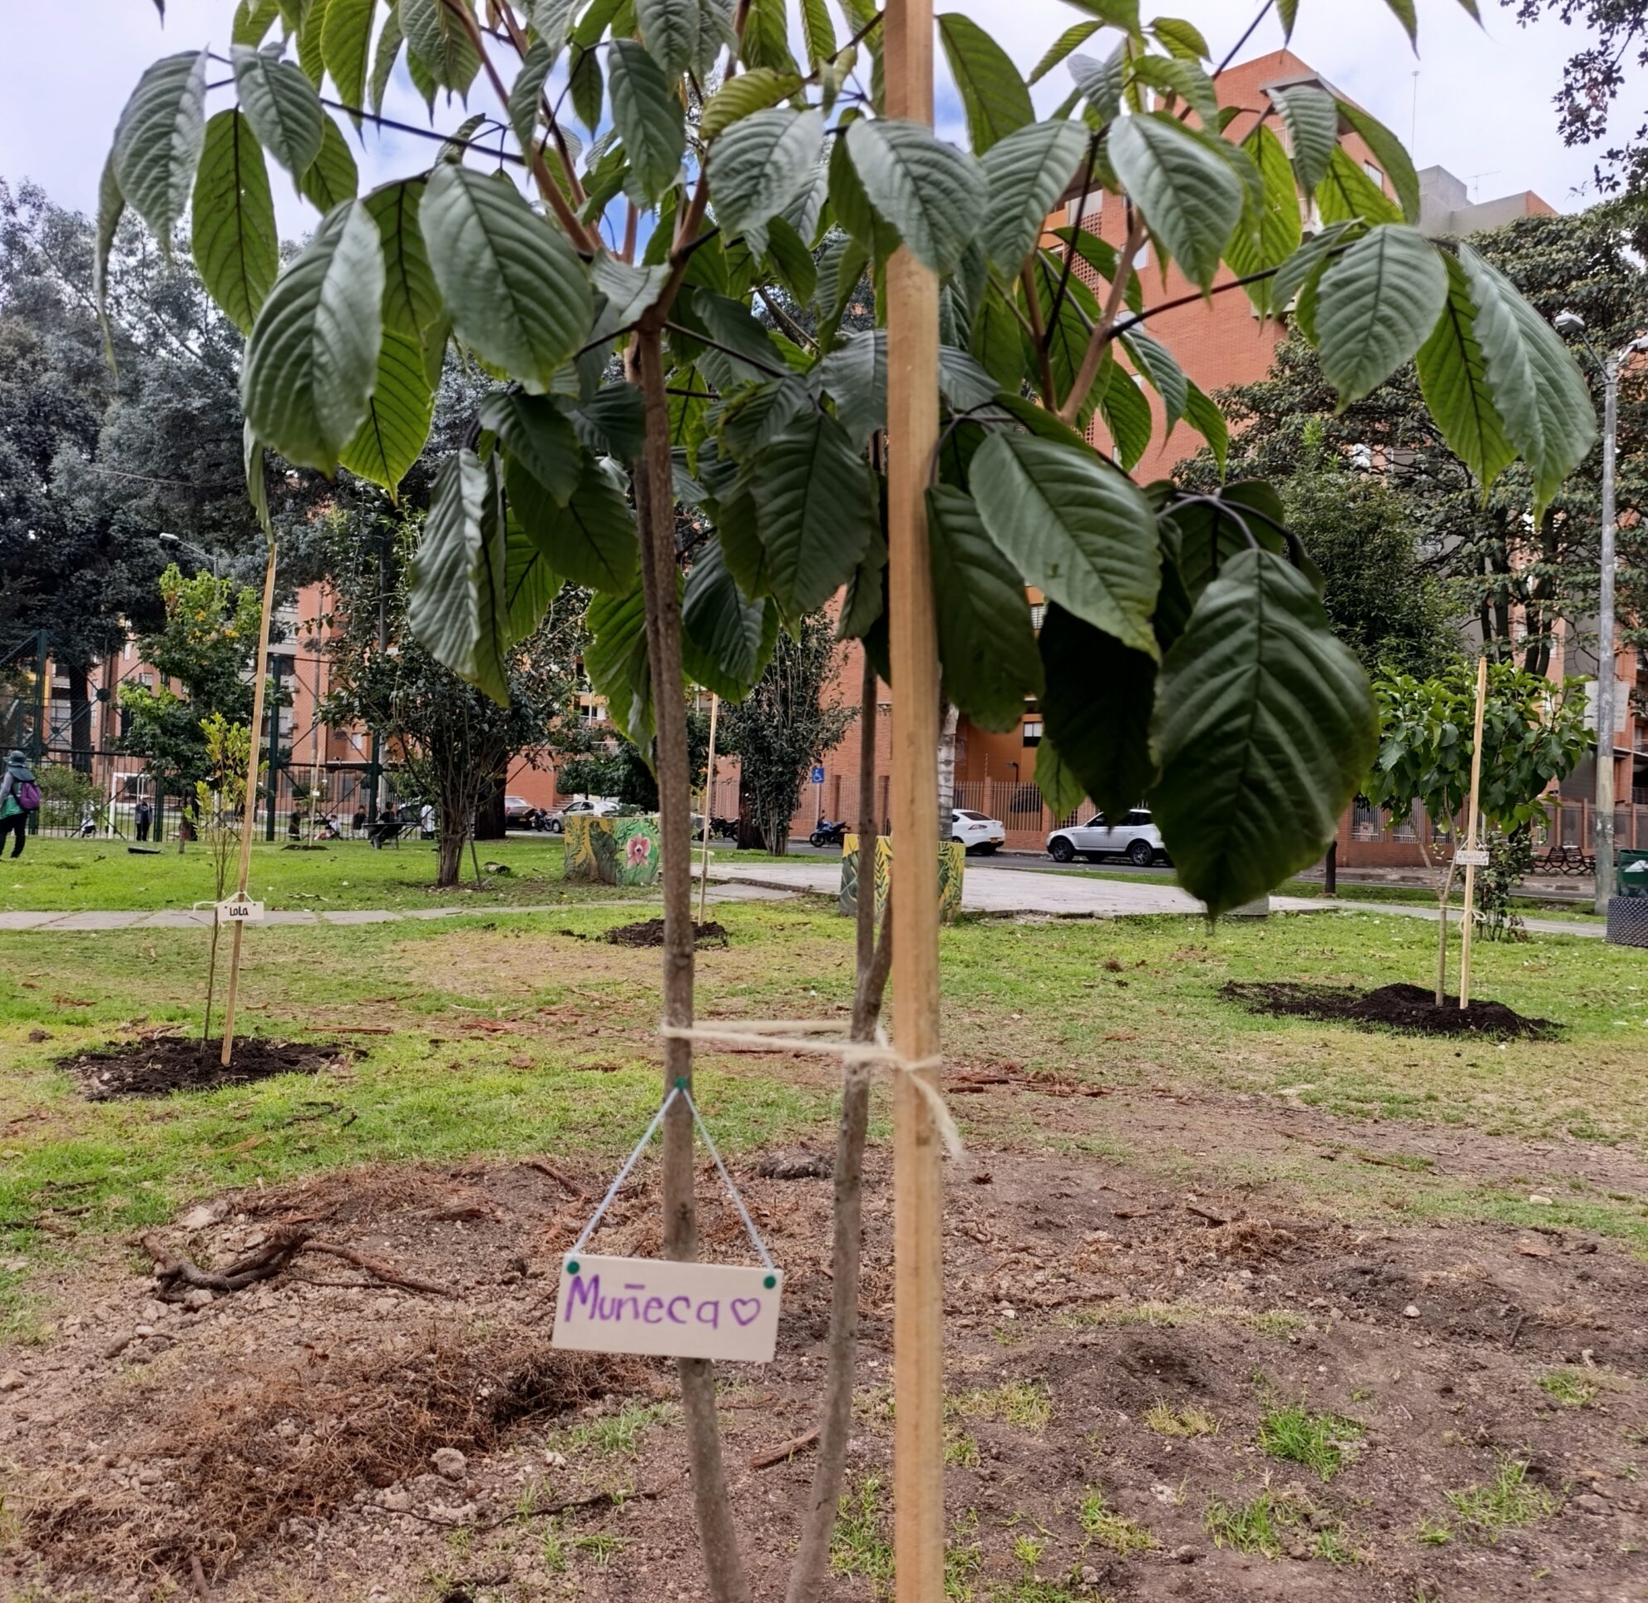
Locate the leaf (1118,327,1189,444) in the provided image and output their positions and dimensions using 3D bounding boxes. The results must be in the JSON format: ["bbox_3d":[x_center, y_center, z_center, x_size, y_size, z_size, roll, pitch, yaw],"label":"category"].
[{"bbox_3d":[0.323,-0.408,1.400,0.055,0.130,0.040,-18,-8,-19],"label":"leaf"}]

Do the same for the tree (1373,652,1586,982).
[{"bbox_3d":[4.193,0.187,9.100,1.400,2.150,1.350,2,0,22],"label":"tree"}]

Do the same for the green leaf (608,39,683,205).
[{"bbox_3d":[-0.172,-0.662,1.380,0.060,0.160,0.045,-15,-12,3],"label":"green leaf"}]

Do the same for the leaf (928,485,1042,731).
[{"bbox_3d":[0.137,-0.164,1.200,0.080,0.205,0.045,-15,-6,6],"label":"leaf"}]

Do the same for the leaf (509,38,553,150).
[{"bbox_3d":[-0.305,-0.729,1.480,0.055,0.150,0.040,3,-13,27],"label":"leaf"}]

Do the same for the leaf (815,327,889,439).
[{"bbox_3d":[0.036,-0.416,1.420,0.085,0.125,0.050,3,-27,1],"label":"leaf"}]

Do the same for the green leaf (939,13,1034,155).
[{"bbox_3d":[0.159,-0.706,1.420,0.080,0.175,0.040,-20,11,-5],"label":"green leaf"}]

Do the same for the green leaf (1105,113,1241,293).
[{"bbox_3d":[0.312,-0.535,1.270,0.095,0.175,0.050,-23,-18,3],"label":"green leaf"}]

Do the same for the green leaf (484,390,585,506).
[{"bbox_3d":[-0.269,-0.331,1.320,0.075,0.110,0.045,-30,-15,-9],"label":"green leaf"}]

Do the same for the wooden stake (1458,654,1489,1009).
[{"bbox_3d":[4.131,0.190,9.000,0.050,2.250,0.050,3,0,17],"label":"wooden stake"}]

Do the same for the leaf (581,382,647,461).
[{"bbox_3d":[-0.211,-0.381,1.420,0.075,0.090,0.035,-16,-11,-3],"label":"leaf"}]

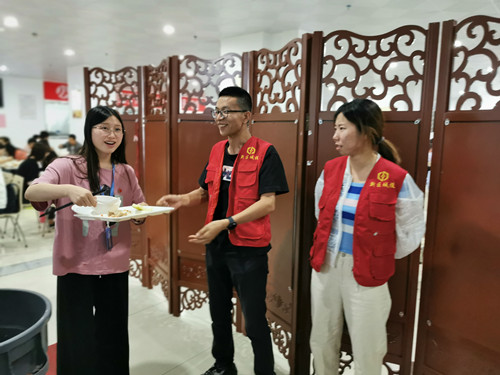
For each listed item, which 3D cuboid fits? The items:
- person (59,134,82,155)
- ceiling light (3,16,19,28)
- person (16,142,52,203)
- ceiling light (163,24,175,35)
[{"bbox_3d":[-4.334,-0.649,9.525,0.560,1.220,0.720,0,9,-8],"label":"person"},{"bbox_3d":[-3.450,-2.379,5.623,0.170,0.070,0.170,1,9,0],"label":"ceiling light"},{"bbox_3d":[-2.927,0.017,5.374,0.500,1.220,0.700,2,9,5],"label":"person"},{"bbox_3d":[-1.226,-2.374,5.867,0.170,0.070,0.170,1,9,0],"label":"ceiling light"}]

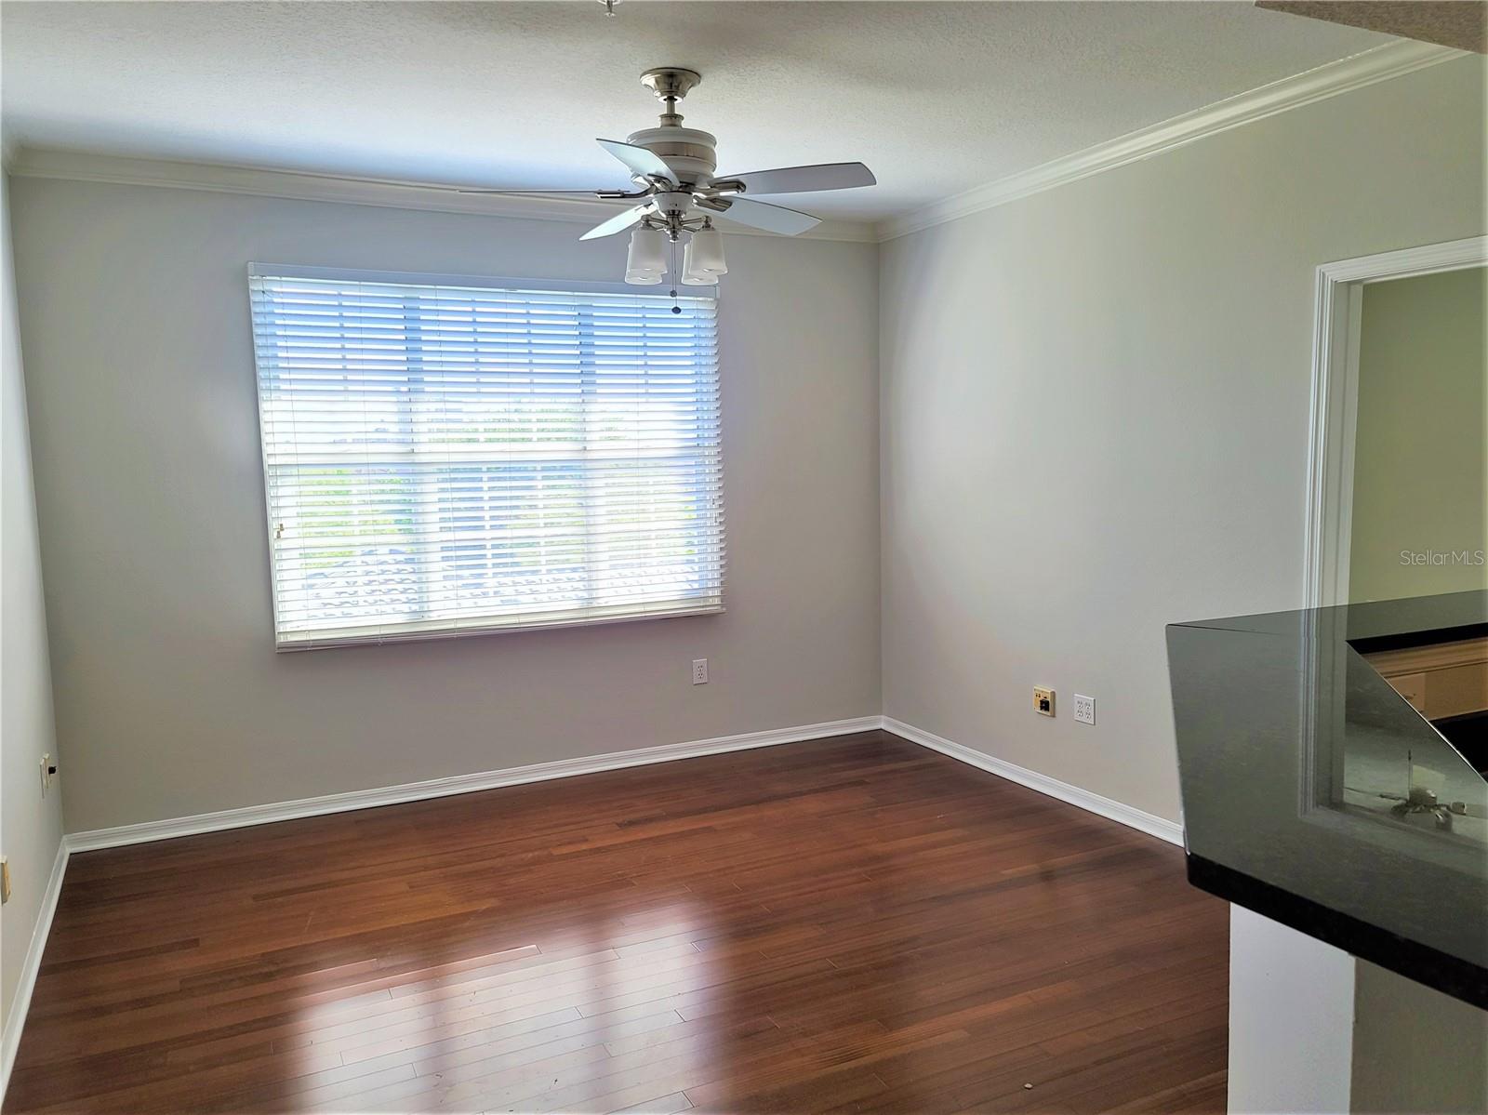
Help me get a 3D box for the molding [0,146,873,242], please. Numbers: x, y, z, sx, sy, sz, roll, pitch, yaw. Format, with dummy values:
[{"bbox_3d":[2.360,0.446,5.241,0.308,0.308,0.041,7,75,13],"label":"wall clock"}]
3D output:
[{"bbox_3d":[-1.008,-1.600,4.864,3.898,0.090,0.080,-4,6,-26],"label":"molding"}]

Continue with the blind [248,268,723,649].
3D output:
[{"bbox_3d":[-1.065,-0.467,4.942,2.100,1.610,0.075,-4,6,-26],"label":"blind"}]

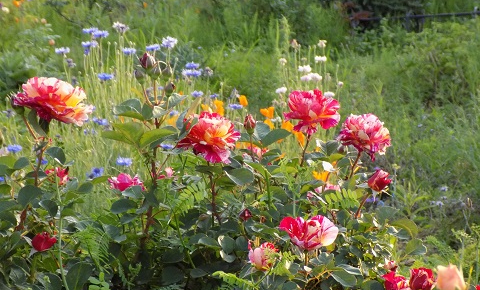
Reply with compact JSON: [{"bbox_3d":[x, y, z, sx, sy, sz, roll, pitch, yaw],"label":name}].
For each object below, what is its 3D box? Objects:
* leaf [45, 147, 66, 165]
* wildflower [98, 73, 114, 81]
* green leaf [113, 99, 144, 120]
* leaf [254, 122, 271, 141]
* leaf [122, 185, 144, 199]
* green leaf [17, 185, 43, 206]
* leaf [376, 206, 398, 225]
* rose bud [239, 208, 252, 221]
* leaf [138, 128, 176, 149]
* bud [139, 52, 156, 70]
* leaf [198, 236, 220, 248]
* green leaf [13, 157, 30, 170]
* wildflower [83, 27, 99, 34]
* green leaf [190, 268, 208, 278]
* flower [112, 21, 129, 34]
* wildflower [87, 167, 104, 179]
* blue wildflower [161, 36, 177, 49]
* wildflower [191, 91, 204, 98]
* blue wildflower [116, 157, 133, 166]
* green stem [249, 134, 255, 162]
[{"bbox_3d":[-0.302,0.019,3.000,0.038,0.010,0.027,32,47,11],"label":"leaf"},{"bbox_3d":[-0.255,-0.129,3.500,0.030,0.012,0.030,0,12,0],"label":"wildflower"},{"bbox_3d":[-0.158,-0.050,2.600,0.045,0.012,0.032,-12,45,-4],"label":"green leaf"},{"bbox_3d":[0.031,-0.019,2.550,0.021,0.027,0.016,4,13,20],"label":"leaf"},{"bbox_3d":[-0.175,0.078,3.000,0.037,0.010,0.028,-16,41,-9],"label":"leaf"},{"bbox_3d":[-0.298,0.072,2.600,0.035,0.025,0.018,0,14,0],"label":"green leaf"},{"bbox_3d":[0.213,0.102,2.650,0.033,0.025,0.022,0,11,0],"label":"leaf"},{"bbox_3d":[0.007,0.095,2.500,0.018,0.018,0.018,0,12,0],"label":"rose bud"},{"bbox_3d":[-0.117,-0.009,2.620,0.053,0.025,0.028,0,14,0],"label":"leaf"},{"bbox_3d":[-0.126,-0.115,2.500,0.023,0.026,0.023,-6,11,0],"label":"bud"},{"bbox_3d":[-0.043,0.136,2.580,0.031,0.013,0.022,0,14,0],"label":"leaf"},{"bbox_3d":[-0.298,0.025,2.500,0.023,0.016,0.014,0,12,0],"label":"green leaf"},{"bbox_3d":[-0.294,-0.225,3.600,0.030,0.012,0.031,0,12,0],"label":"wildflower"},{"bbox_3d":[-0.058,0.182,2.620,0.028,0.007,0.021,6,53,4],"label":"green leaf"},{"bbox_3d":[-0.248,-0.243,3.800,0.034,0.021,0.034,0,14,0],"label":"flower"},{"bbox_3d":[-0.288,0.057,3.650,0.034,0.018,0.034,0,41,0],"label":"wildflower"},{"bbox_3d":[-0.147,-0.213,3.800,0.035,0.024,0.035,0,14,0],"label":"blue wildflower"},{"bbox_3d":[-0.104,-0.124,4.500,0.033,0.015,0.033,0,12,0],"label":"wildflower"},{"bbox_3d":[-0.265,0.038,4.200,0.036,0.017,0.036,0,12,0],"label":"blue wildflower"},{"bbox_3d":[0.016,0.004,2.600,0.005,0.040,0.005,-3,6,0],"label":"green stem"}]

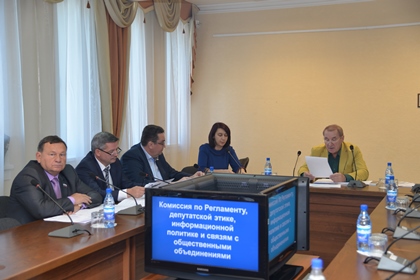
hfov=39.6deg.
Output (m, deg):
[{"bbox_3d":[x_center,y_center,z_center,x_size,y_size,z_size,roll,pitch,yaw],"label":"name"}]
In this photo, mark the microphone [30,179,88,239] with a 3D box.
[{"bbox_3d":[-0.826,0.361,3.092,0.290,0.270,0.130,1,4,23],"label":"microphone"}]

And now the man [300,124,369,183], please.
[{"bbox_3d":[1.133,0.482,5.381,0.640,1.250,0.720,1,4,23],"label":"man"}]

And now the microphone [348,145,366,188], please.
[{"bbox_3d":[1.244,0.227,4.938,0.150,0.330,0.220,1,4,23],"label":"microphone"}]

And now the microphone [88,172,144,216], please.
[{"bbox_3d":[-0.603,0.337,3.725,0.370,0.246,0.130,1,4,23],"label":"microphone"}]

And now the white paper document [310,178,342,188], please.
[{"bbox_3d":[1.017,0.373,5.000,0.290,0.030,0.300,1,4,23],"label":"white paper document"}]

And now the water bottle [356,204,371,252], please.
[{"bbox_3d":[0.720,0.409,2.722,0.065,0.216,0.065,1,4,23],"label":"water bottle"}]

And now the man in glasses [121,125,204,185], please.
[{"bbox_3d":[-0.434,0.507,4.845,0.740,1.260,0.640,1,3,22],"label":"man in glasses"}]

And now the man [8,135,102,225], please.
[{"bbox_3d":[-0.964,0.589,3.660,0.720,1.230,0.600,3,4,38],"label":"man"}]

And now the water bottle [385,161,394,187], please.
[{"bbox_3d":[1.462,0.295,4.739,0.065,0.216,0.065,1,4,23],"label":"water bottle"}]

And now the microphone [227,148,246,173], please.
[{"bbox_3d":[0.239,0.220,5.411,0.130,0.290,0.270,-2,4,-30],"label":"microphone"}]

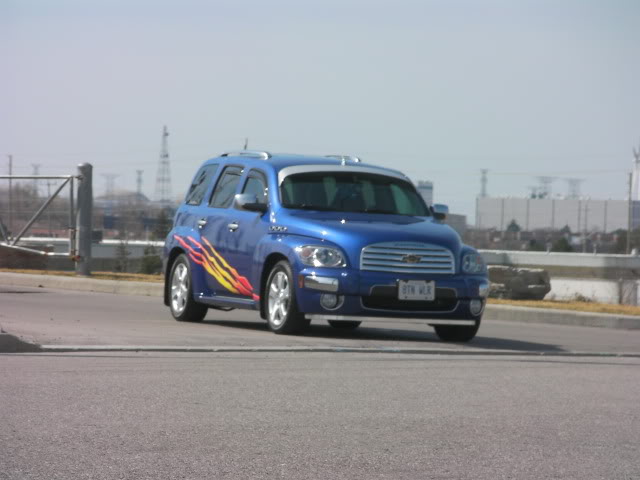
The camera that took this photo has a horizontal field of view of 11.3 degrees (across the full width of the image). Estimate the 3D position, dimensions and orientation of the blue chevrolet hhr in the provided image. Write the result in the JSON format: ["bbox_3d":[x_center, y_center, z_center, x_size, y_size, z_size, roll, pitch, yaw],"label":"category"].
[{"bbox_3d":[0.002,0.024,28.752,1.770,1.600,4.450,3,0,-21],"label":"blue chevrolet hhr"}]

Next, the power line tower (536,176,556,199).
[{"bbox_3d":[139.983,-20.399,2000.000,13.290,37.707,7.974,2,0,0],"label":"power line tower"}]

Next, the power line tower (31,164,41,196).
[{"bbox_3d":[-176.123,-29.980,2000.000,5.254,33.380,4.729,2,0,0],"label":"power line tower"}]

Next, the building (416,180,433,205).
[{"bbox_3d":[48.398,-15.531,1500.000,6.954,23.180,6.954,2,0,0],"label":"building"}]

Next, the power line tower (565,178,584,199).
[{"bbox_3d":[156.992,-19.471,2000.000,12.672,37.089,7.603,2,0,0],"label":"power line tower"}]

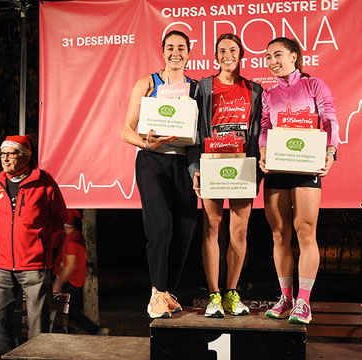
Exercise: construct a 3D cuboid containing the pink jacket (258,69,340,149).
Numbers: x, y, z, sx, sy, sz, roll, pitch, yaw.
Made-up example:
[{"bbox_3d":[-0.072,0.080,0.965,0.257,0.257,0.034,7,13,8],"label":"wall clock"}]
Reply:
[{"bbox_3d":[0.688,-0.382,3.460,0.460,0.540,0.330,-2,-5,24],"label":"pink jacket"}]

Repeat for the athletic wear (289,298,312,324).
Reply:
[{"bbox_3d":[0.663,0.721,3.324,0.100,0.120,0.270,-2,-5,25],"label":"athletic wear"}]

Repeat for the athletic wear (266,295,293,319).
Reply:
[{"bbox_3d":[0.586,0.734,3.501,0.100,0.120,0.270,-3,-6,36],"label":"athletic wear"}]

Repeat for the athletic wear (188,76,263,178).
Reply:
[{"bbox_3d":[0.264,-0.299,3.534,0.450,0.640,0.310,0,-4,0],"label":"athletic wear"}]

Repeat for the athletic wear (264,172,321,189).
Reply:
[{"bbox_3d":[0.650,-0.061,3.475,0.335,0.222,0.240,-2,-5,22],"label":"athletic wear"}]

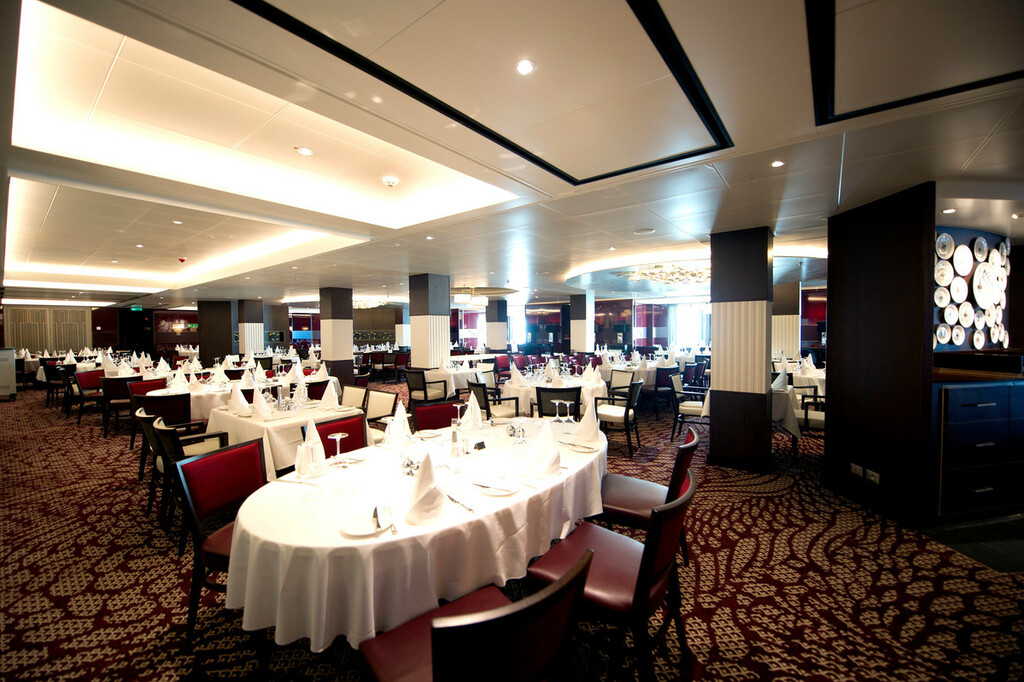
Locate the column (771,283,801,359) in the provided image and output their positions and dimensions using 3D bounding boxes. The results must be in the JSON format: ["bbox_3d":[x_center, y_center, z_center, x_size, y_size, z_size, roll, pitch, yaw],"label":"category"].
[{"bbox_3d":[6.228,-0.065,9.062,0.513,2.462,0.513,1,2,39],"label":"column"}]

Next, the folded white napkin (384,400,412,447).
[{"bbox_3d":[-0.697,0.491,2.463,0.125,0.245,0.155,1,2,38],"label":"folded white napkin"}]

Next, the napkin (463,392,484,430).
[{"bbox_3d":[-0.272,0.481,2.783,0.120,0.245,0.145,1,2,38],"label":"napkin"}]

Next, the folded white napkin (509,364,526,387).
[{"bbox_3d":[0.085,0.433,5.100,0.190,0.260,0.170,1,2,39],"label":"folded white napkin"}]

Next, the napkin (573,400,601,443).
[{"bbox_3d":[0.472,0.502,2.551,0.150,0.250,0.150,-1,2,0],"label":"napkin"}]

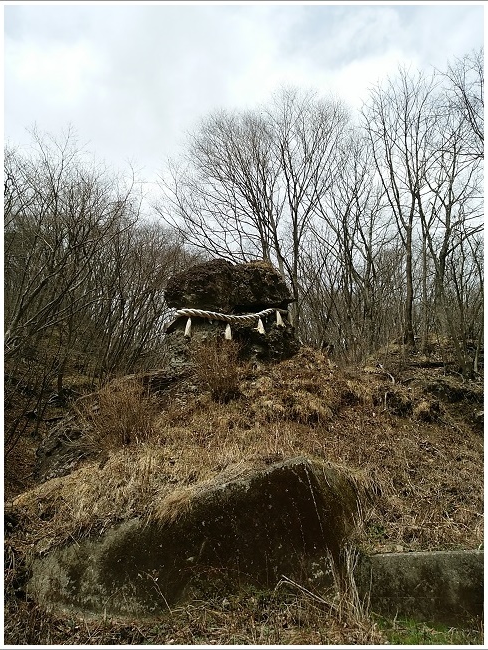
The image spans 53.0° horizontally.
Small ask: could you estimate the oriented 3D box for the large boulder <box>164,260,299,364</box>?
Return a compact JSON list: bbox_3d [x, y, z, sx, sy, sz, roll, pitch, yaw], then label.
[{"bbox_3d":[-0.220,-0.220,8.500,2.250,1.750,1.800,0,-6,0],"label":"large boulder"}]

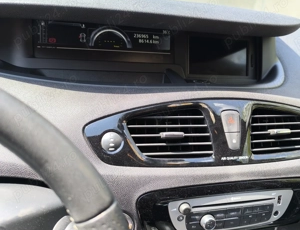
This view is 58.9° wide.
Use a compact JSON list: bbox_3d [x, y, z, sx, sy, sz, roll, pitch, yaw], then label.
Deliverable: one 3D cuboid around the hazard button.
[{"bbox_3d":[0.121,0.010,0.404,0.028,0.034,0.012,0,0,-14],"label":"hazard button"}]

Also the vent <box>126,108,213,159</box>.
[{"bbox_3d":[0.027,0.026,0.385,0.126,0.071,0.025,0,2,-14],"label":"vent"}]

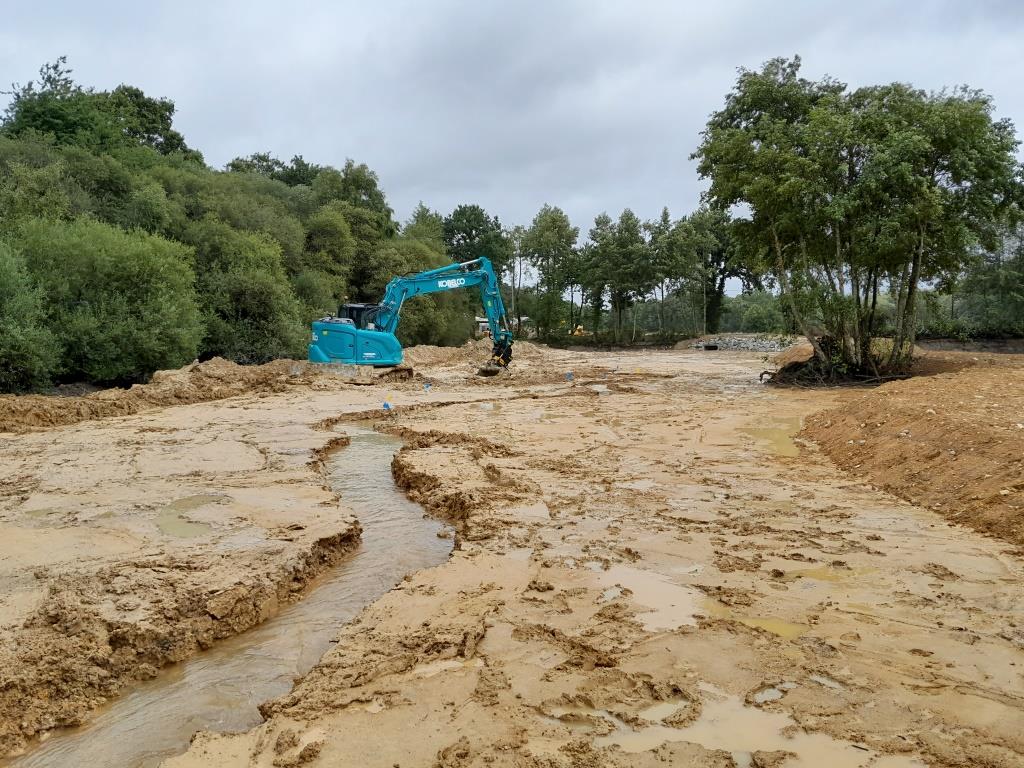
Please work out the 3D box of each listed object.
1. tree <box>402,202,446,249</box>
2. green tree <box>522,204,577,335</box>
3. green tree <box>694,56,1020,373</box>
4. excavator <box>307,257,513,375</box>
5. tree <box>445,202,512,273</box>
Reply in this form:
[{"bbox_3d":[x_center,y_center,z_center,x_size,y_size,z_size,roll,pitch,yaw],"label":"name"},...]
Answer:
[{"bbox_3d":[-6.600,-8.500,58.000,4.000,10.500,4.000,0,4,0],"label":"tree"},{"bbox_3d":[3.400,-9.800,68.000,5.000,12.100,5.000,0,4,0],"label":"green tree"},{"bbox_3d":[12.100,-5.850,27.000,10.800,11.000,9.200,0,4,0],"label":"green tree"},{"bbox_3d":[-3.250,-2.050,25.500,6.750,4.200,2.600,-1,4,-17],"label":"excavator"},{"bbox_3d":[-3.400,-10.200,70.000,6.200,12.500,6.000,0,4,0],"label":"tree"}]

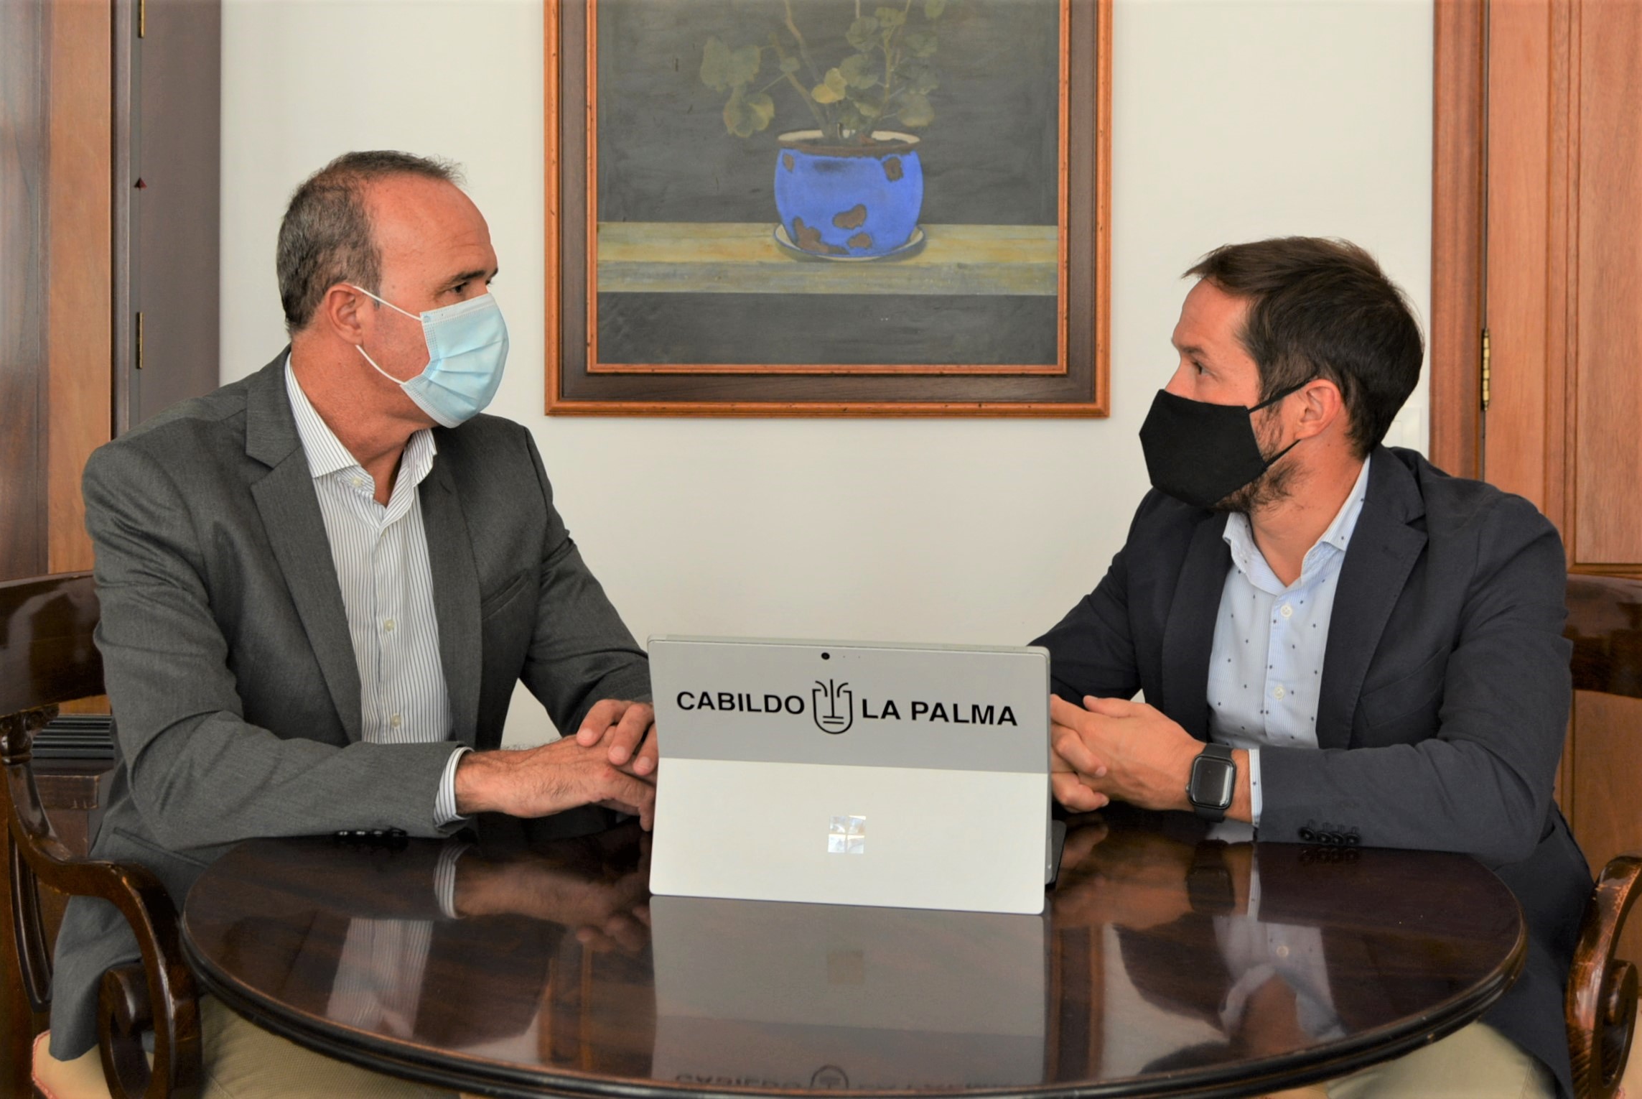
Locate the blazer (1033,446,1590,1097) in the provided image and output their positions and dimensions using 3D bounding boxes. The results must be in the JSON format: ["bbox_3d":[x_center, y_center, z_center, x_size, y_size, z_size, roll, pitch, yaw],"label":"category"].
[{"bbox_3d":[0.432,0.200,1.350,0.470,0.600,0.450,2,3,44],"label":"blazer"}]

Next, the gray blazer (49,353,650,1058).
[{"bbox_3d":[-0.432,0.140,1.425,0.500,0.650,0.480,-2,3,-44],"label":"gray blazer"}]

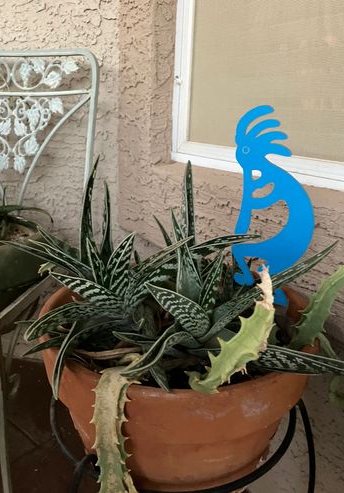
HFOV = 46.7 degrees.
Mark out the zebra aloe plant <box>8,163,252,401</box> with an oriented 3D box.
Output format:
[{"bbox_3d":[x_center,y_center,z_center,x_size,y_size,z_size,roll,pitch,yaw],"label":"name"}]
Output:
[{"bbox_3d":[-0.044,0.034,0.472,0.290,0.245,0.250,1,15,0],"label":"zebra aloe plant"}]

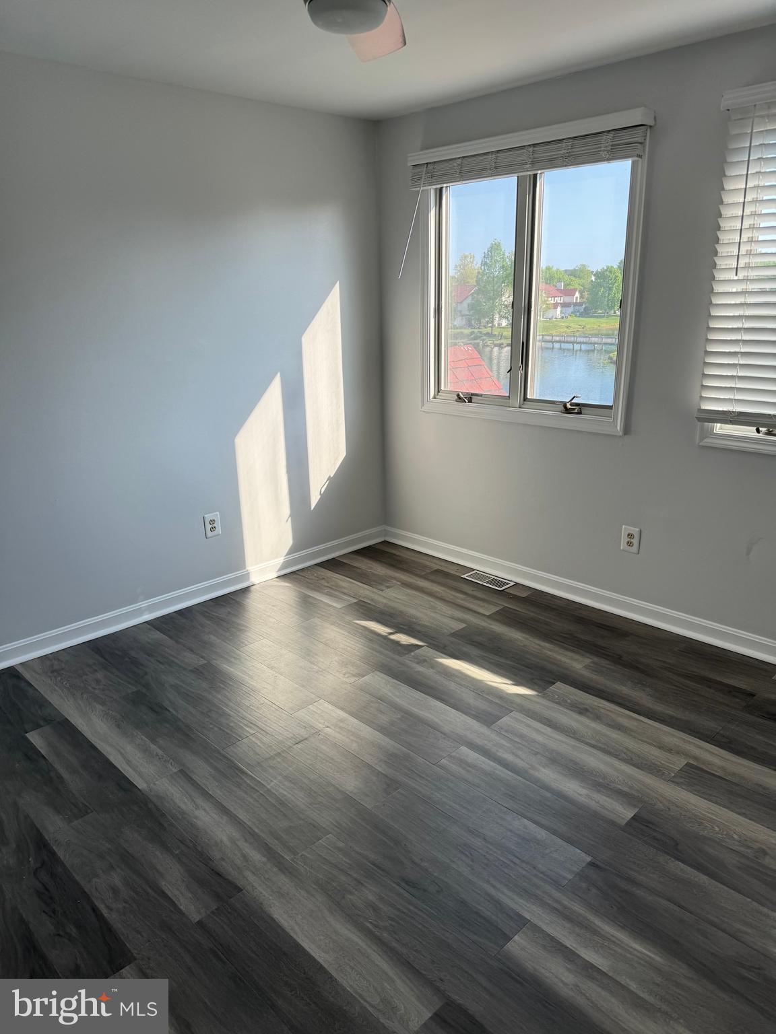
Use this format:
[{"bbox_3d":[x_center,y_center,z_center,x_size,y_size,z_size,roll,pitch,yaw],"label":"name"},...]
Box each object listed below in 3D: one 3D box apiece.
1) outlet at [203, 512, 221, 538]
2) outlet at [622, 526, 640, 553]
[{"bbox_3d":[-0.922,0.045,3.775,0.081,0.122,0.010,-17,24,-42],"label":"outlet"},{"bbox_3d":[1.162,0.109,3.429,0.010,0.122,0.081,-17,24,-42],"label":"outlet"}]

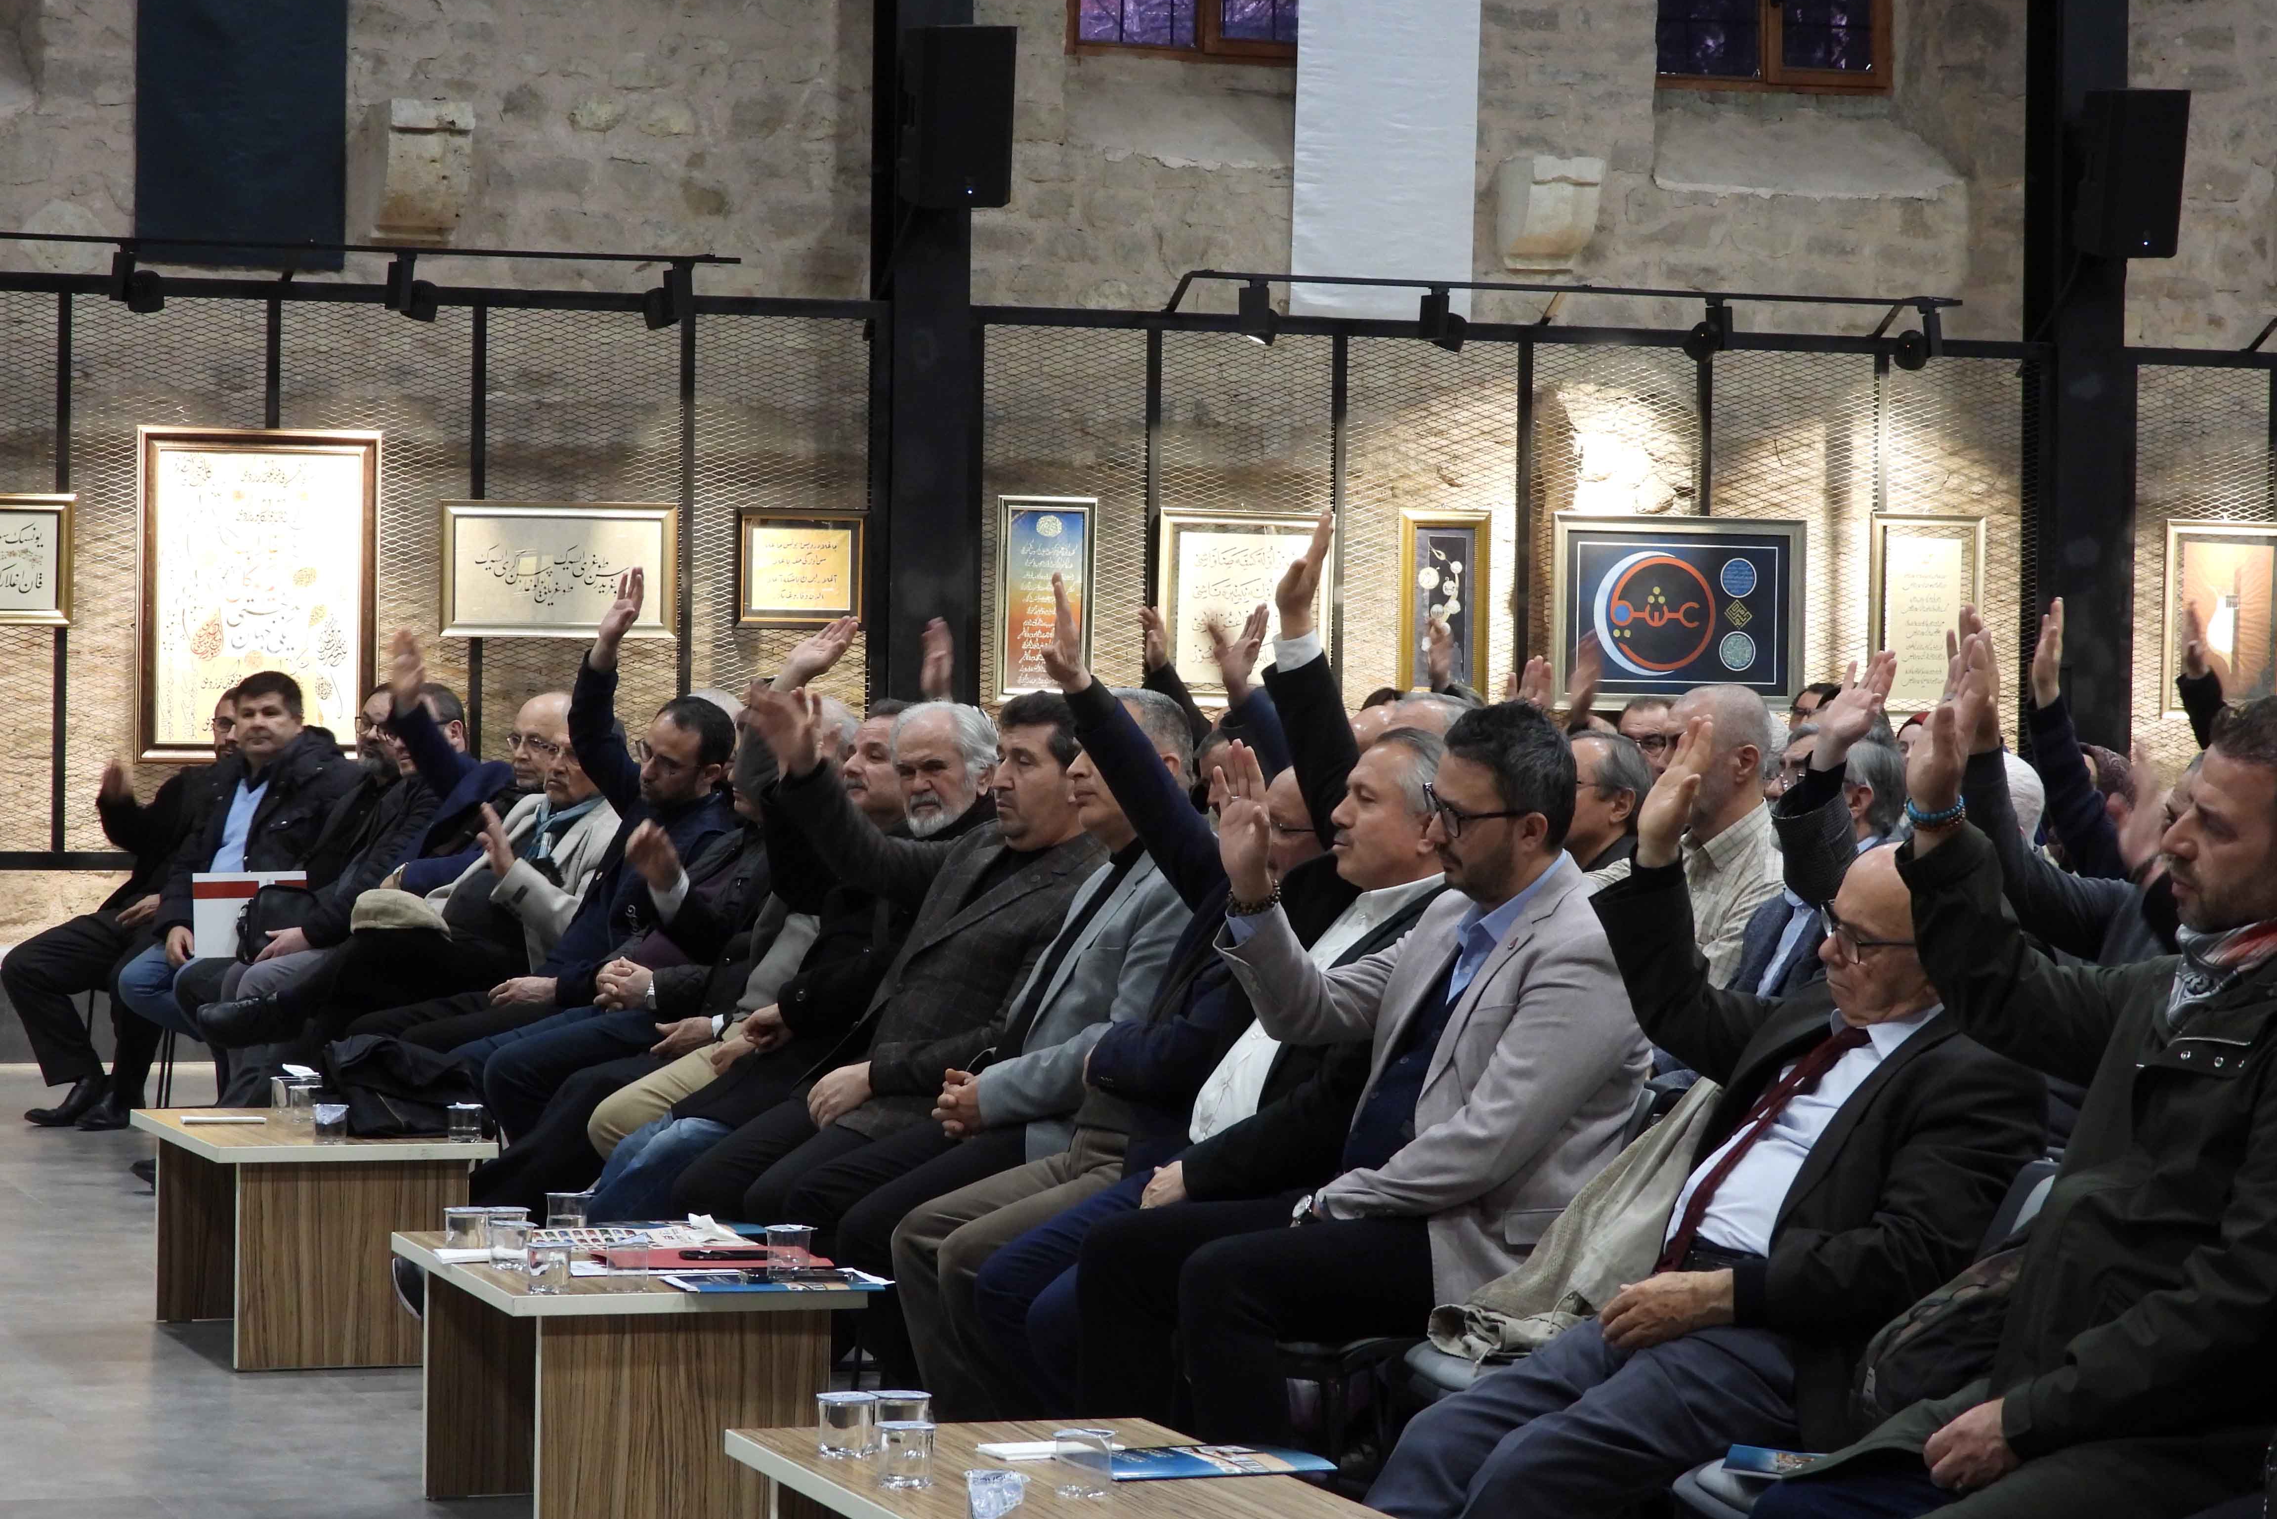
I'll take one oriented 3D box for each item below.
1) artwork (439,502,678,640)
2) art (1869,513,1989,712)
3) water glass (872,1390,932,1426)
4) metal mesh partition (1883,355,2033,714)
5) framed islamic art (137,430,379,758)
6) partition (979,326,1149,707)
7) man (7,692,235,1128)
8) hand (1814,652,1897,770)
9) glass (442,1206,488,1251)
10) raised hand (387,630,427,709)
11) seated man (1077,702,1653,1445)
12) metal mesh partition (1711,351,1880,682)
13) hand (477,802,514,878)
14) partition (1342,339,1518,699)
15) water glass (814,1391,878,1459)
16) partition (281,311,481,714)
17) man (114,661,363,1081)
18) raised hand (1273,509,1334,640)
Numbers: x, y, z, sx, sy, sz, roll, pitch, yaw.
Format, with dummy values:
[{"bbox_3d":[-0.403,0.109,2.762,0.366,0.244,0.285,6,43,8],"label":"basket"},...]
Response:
[{"bbox_3d":[-1.927,-0.629,18.631,0.797,0.454,0.040,1,1,-18],"label":"artwork"},{"bbox_3d":[2.841,-0.525,20.136,0.448,0.705,0.040,1,1,-18],"label":"art"},{"bbox_3d":[-0.289,0.809,6.814,0.072,0.072,0.072,1,1,0],"label":"water glass"},{"bbox_3d":[3.067,-0.567,20.999,0.640,1.880,0.040,1,1,-19],"label":"metal mesh partition"},{"bbox_3d":[-2.975,-0.542,18.918,0.829,1.130,0.045,1,1,-19],"label":"framed islamic art"},{"bbox_3d":[-0.278,-0.597,19.872,0.640,1.880,0.040,1,1,-19],"label":"partition"},{"bbox_3d":[-2.853,0.425,16.196,0.820,1.250,0.600,0,1,-20],"label":"man"},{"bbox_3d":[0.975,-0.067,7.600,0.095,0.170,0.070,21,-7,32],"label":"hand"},{"bbox_3d":[-1.072,0.752,8.915,0.071,0.071,0.071,0,1,-20],"label":"glass"},{"bbox_3d":[-1.839,-0.228,14.065,0.085,0.195,0.055,-5,1,41],"label":"raised hand"},{"bbox_3d":[0.290,0.596,7.338,0.840,1.350,0.620,0,1,-20],"label":"seated man"},{"bbox_3d":[2.418,-0.573,20.780,0.674,1.880,0.040,1,1,-19],"label":"metal mesh partition"},{"bbox_3d":[-1.367,0.172,11.900,0.080,0.170,0.090,-15,6,-19],"label":"hand"},{"bbox_3d":[1.020,-0.571,19.780,0.673,1.819,0.040,0,1,-20],"label":"partition"},{"bbox_3d":[-0.357,0.808,6.787,0.072,0.072,0.072,1,1,0],"label":"water glass"},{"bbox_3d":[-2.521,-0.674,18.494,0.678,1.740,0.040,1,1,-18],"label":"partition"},{"bbox_3d":[-2.545,0.430,15.858,0.750,1.320,0.570,0,1,-34],"label":"man"},{"bbox_3d":[0.242,-0.270,8.197,0.055,0.185,0.085,15,1,-21],"label":"raised hand"}]

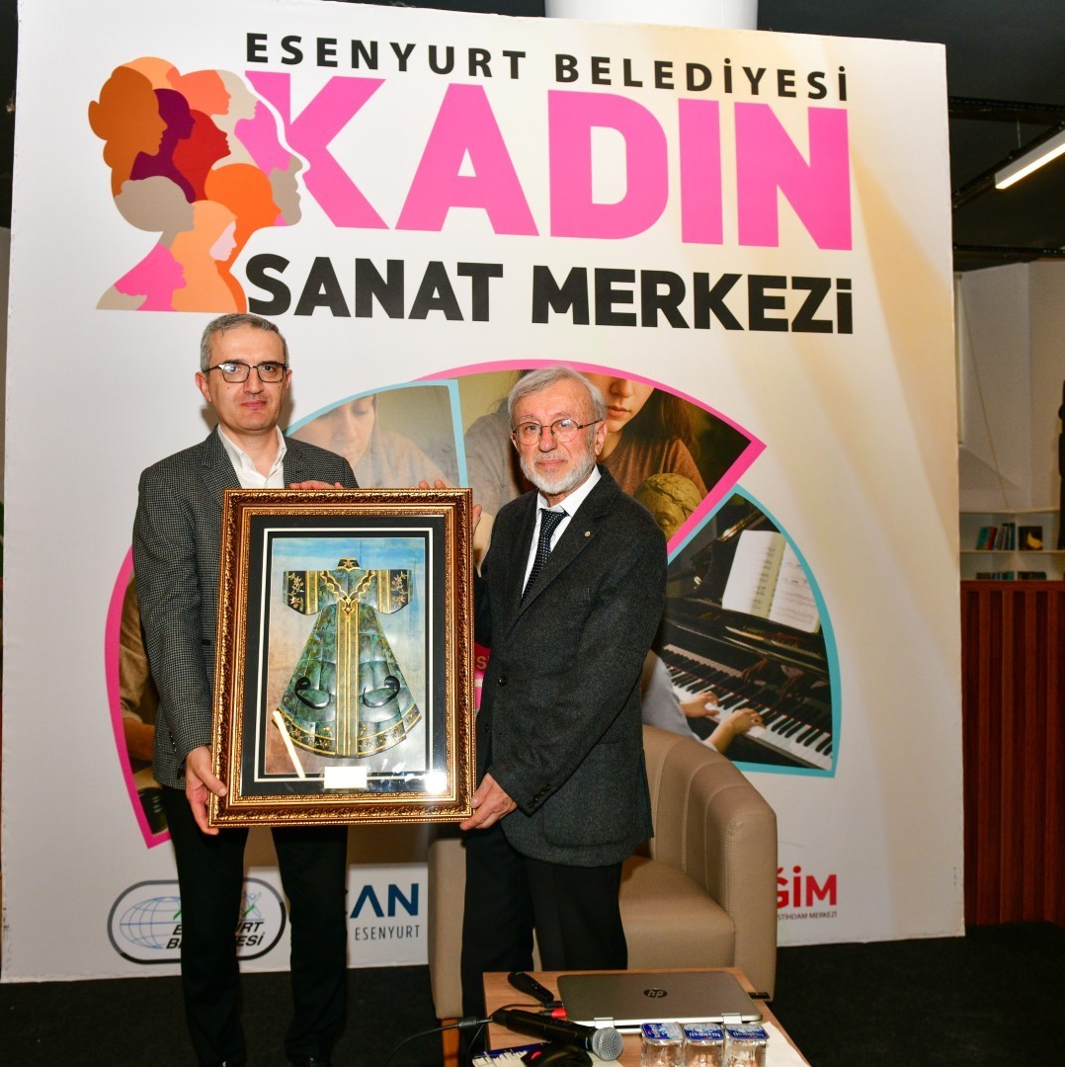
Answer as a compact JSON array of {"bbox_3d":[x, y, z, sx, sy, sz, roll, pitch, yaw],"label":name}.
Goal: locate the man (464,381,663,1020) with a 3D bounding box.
[{"bbox_3d":[0.045,0.450,2.280,0.520,1.630,0.440,1,1,43],"label":"man"}]

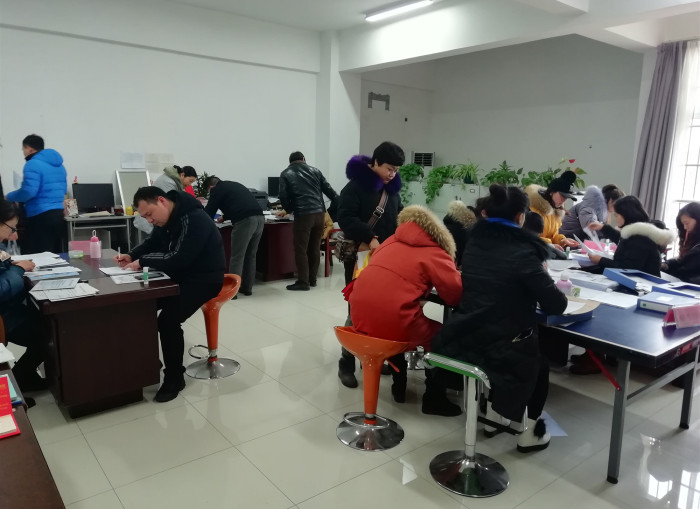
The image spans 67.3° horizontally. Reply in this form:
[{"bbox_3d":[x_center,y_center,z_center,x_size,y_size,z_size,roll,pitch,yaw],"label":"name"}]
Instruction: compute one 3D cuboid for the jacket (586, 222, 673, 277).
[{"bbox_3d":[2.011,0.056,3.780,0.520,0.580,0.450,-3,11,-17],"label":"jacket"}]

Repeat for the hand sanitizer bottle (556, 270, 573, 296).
[{"bbox_3d":[1.220,0.157,2.997,0.075,0.150,0.085,-8,14,-38],"label":"hand sanitizer bottle"}]

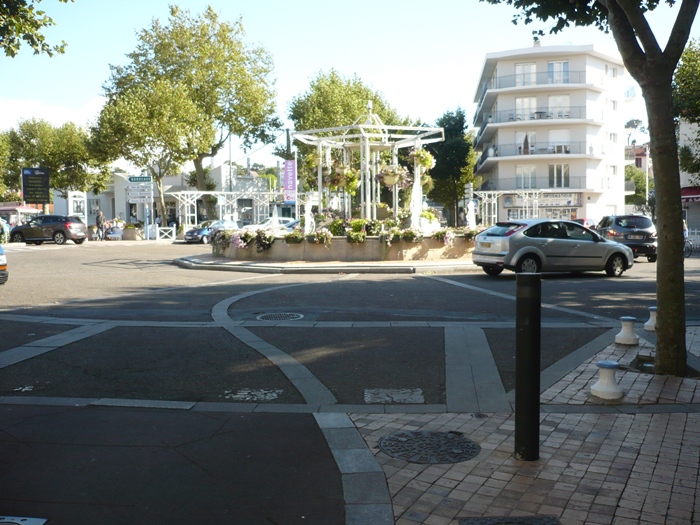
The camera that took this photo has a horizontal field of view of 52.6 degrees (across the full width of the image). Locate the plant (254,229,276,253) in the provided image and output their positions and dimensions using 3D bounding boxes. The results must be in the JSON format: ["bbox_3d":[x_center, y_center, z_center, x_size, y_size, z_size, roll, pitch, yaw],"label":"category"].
[{"bbox_3d":[-2.615,-0.680,21.901,0.681,0.743,0.500,3,5,38],"label":"plant"}]

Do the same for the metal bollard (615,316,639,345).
[{"bbox_3d":[3.490,0.848,8.884,0.280,0.310,0.280,0,4,0],"label":"metal bollard"}]

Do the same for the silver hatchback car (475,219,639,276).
[{"bbox_3d":[5.460,-0.385,18.600,4.340,1.497,1.840,-2,4,-19],"label":"silver hatchback car"}]

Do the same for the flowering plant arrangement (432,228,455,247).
[{"bbox_3d":[3.084,-0.816,23.100,0.720,0.560,0.450,-3,5,-34],"label":"flowering plant arrangement"}]

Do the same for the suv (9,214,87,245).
[{"bbox_3d":[-16.554,-1.749,38.900,4.330,1.620,1.800,1,4,17],"label":"suv"}]

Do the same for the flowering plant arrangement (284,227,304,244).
[{"bbox_3d":[-1.741,-0.847,22.200,0.620,0.550,0.380,0,4,0],"label":"flowering plant arrangement"}]

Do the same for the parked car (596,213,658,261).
[{"bbox_3d":[9.572,-0.922,25.151,1.800,1.640,4.500,0,4,8],"label":"parked car"}]

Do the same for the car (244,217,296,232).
[{"bbox_3d":[-5.118,-2.117,45.000,3.900,1.470,1.700,-3,5,-41],"label":"car"}]

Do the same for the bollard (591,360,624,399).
[{"bbox_3d":[2.281,1.027,6.260,0.280,0.310,0.280,0,4,0],"label":"bollard"}]

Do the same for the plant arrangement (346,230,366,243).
[{"bbox_3d":[0.203,-0.812,22.100,0.630,0.400,0.380,0,4,1],"label":"plant arrangement"}]

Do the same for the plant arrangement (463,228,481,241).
[{"bbox_3d":[3.741,-0.862,21.792,0.650,0.369,0.450,-3,4,-32],"label":"plant arrangement"}]

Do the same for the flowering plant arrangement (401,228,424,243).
[{"bbox_3d":[1.960,-0.847,22.200,0.750,0.460,0.420,0,4,2],"label":"flowering plant arrangement"}]

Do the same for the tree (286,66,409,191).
[{"bbox_3d":[-0.167,-7.675,50.607,8.791,11.919,8.500,0,4,0],"label":"tree"}]

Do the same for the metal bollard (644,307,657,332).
[{"bbox_3d":[4.122,0.762,9.550,0.290,0.335,0.290,0,4,0],"label":"metal bollard"}]

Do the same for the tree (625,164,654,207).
[{"bbox_3d":[30.064,-6.612,73.000,4.600,6.600,4.600,0,4,0],"label":"tree"}]

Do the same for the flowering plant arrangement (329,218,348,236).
[{"bbox_3d":[-0.383,-1.150,23.600,0.660,0.620,0.600,0,4,0],"label":"flowering plant arrangement"}]

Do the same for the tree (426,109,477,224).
[{"bbox_3d":[6.129,-5.246,42.751,3.300,8.015,3.200,0,4,0],"label":"tree"}]

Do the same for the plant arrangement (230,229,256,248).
[{"bbox_3d":[-3.446,-0.776,22.900,0.780,0.620,0.460,2,4,30],"label":"plant arrangement"}]

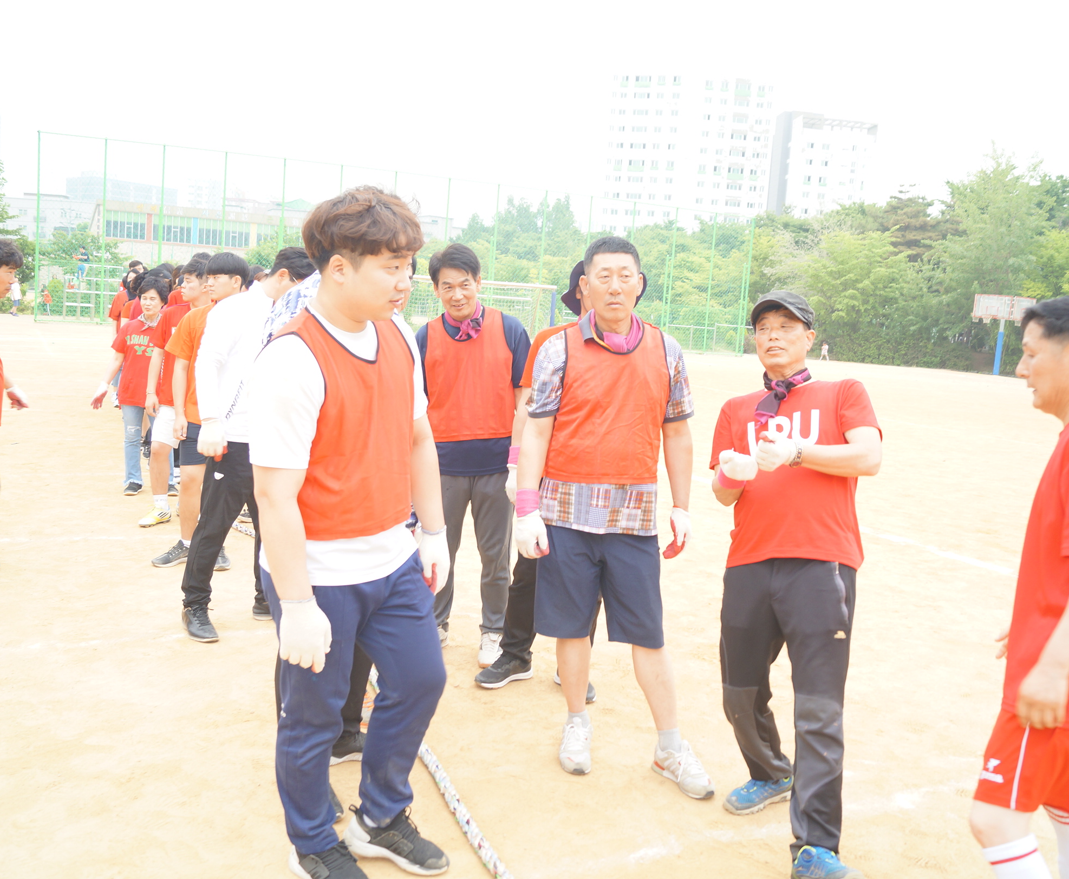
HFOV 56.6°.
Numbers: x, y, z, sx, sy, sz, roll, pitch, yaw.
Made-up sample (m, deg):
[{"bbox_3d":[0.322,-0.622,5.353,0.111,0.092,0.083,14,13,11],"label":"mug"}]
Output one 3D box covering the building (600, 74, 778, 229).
[{"bbox_3d":[24.880,-39.519,170.006,27.500,41.500,12.500,5,7,3],"label":"building"}]

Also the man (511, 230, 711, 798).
[{"bbox_3d":[0.293,0.241,3.251,0.670,1.750,0.440,3,7,-14],"label":"man"}]

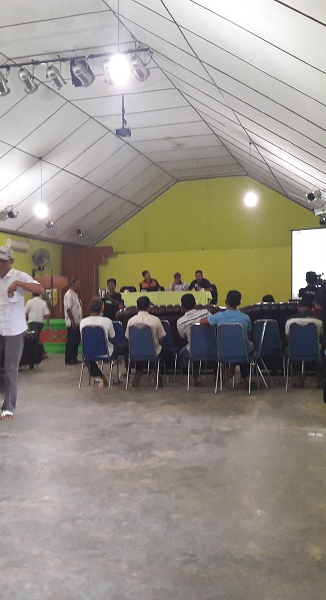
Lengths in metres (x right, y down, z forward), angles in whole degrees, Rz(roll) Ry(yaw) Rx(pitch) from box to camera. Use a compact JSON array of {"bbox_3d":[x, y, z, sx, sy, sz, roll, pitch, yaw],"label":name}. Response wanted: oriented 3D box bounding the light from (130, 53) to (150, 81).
[{"bbox_3d":[-0.370,-3.817,10.647,0.260,0.280,0.450,-1,-24,17],"label":"light"}]

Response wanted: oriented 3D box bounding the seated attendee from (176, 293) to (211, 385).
[{"bbox_3d":[0.413,0.532,8.624,0.500,1.240,0.750,-1,-1,0],"label":"seated attendee"}]

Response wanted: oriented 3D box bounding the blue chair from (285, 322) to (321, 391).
[{"bbox_3d":[1.812,0.717,8.260,0.430,0.850,0.520,-1,-1,17],"label":"blue chair"}]

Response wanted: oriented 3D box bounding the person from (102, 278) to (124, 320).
[{"bbox_3d":[-0.992,0.384,12.896,0.500,1.660,0.400,-1,-1,2],"label":"person"}]

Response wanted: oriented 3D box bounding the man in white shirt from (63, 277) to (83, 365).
[{"bbox_3d":[-1.704,0.381,12.346,0.400,1.670,0.460,-1,-1,-3],"label":"man in white shirt"}]

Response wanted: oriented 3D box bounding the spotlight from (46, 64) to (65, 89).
[{"bbox_3d":[-1.878,-3.896,11.304,0.250,0.270,0.400,-1,-33,17],"label":"spotlight"}]

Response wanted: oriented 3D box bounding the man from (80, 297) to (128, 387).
[{"bbox_3d":[-0.818,0.550,8.750,0.520,1.220,0.740,-1,-1,20],"label":"man"}]

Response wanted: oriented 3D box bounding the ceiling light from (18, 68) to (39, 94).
[{"bbox_3d":[-2.381,-3.886,11.456,0.250,0.270,0.400,-1,-33,17],"label":"ceiling light"}]

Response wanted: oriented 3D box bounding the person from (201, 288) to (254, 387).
[{"bbox_3d":[0.836,0.509,8.325,0.660,1.270,0.720,-1,-1,7],"label":"person"}]

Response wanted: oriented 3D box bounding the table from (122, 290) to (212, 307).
[{"bbox_3d":[0.080,0.142,17.324,2.346,0.715,0.588,-1,-1,17],"label":"table"}]

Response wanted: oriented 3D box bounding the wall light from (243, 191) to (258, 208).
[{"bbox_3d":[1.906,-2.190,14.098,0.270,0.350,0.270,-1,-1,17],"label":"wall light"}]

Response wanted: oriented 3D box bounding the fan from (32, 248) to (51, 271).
[{"bbox_3d":[-3.634,-1.194,19.323,0.530,0.640,0.380,0,-1,-30],"label":"fan"}]

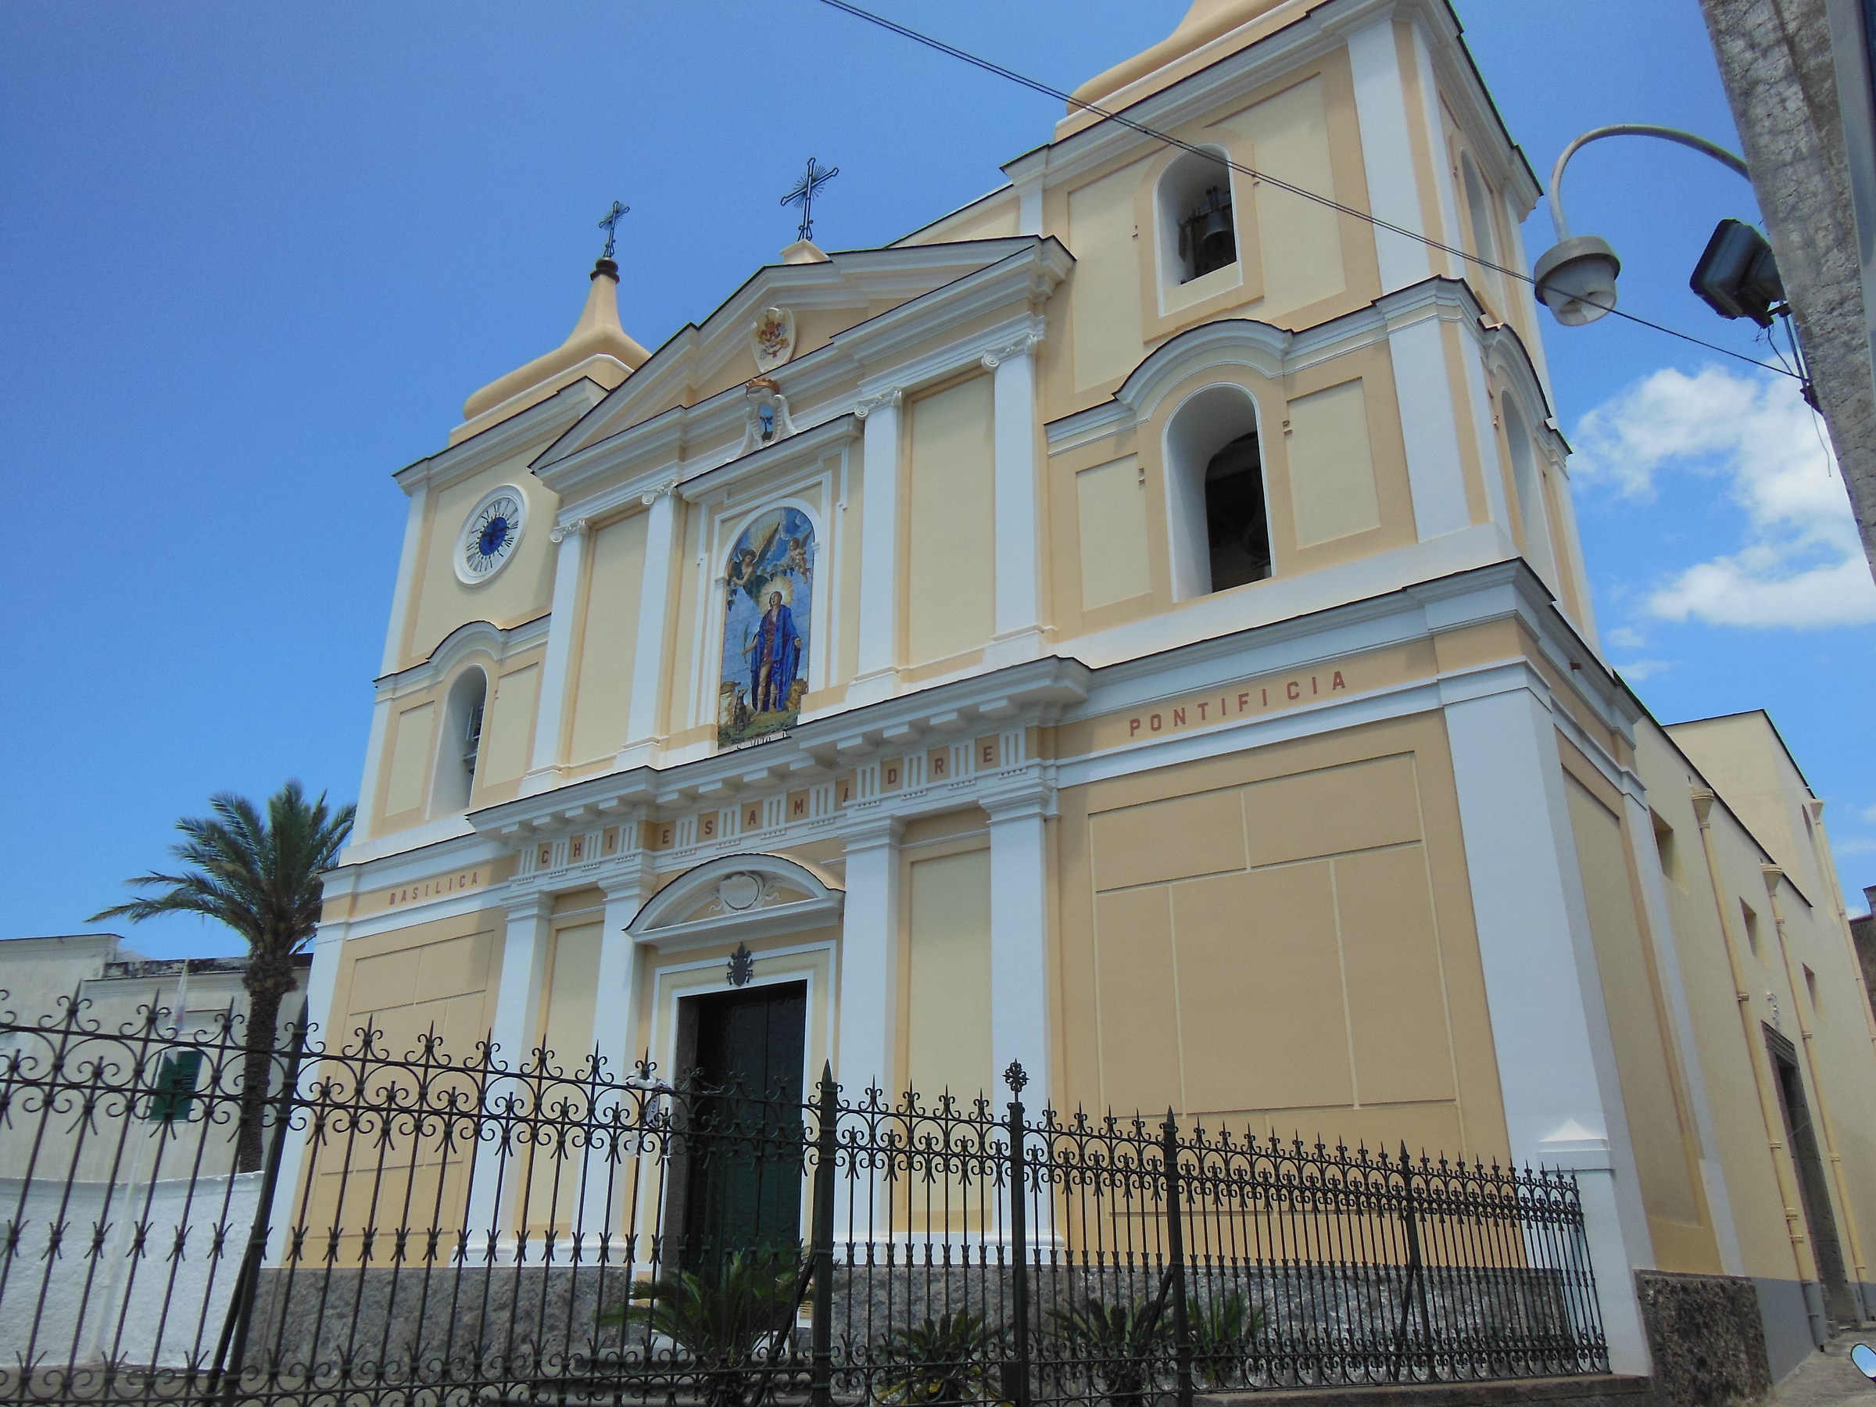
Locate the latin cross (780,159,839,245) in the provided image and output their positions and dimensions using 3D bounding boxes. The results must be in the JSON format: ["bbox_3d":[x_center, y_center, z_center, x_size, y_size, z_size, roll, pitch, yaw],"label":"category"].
[{"bbox_3d":[-2.369,-9.157,24.614,1.310,1.950,0.150,-15,-27,32],"label":"latin cross"}]

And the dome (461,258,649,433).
[{"bbox_3d":[-7.679,-8.164,30.646,4.400,4.700,3.700,-15,-27,32],"label":"dome"}]

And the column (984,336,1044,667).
[{"bbox_3d":[1.075,-2.896,18.581,0.920,5.100,0.280,-15,-27,32],"label":"column"}]

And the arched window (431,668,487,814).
[{"bbox_3d":[-8.703,0.659,25.089,1.150,2.900,0.450,-15,-27,32],"label":"arched window"}]

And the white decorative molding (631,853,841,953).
[{"bbox_3d":[-2.808,2.796,19.347,4.100,1.120,0.500,-15,-27,32],"label":"white decorative molding"}]

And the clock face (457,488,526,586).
[{"bbox_3d":[-8.771,-3.303,26.541,2.100,2.100,0.150,-15,-27,32],"label":"clock face"}]

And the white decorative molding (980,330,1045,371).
[{"bbox_3d":[1.076,-5.049,19.456,0.980,0.440,0.280,-15,-27,32],"label":"white decorative molding"}]

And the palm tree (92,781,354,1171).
[{"bbox_3d":[-15.228,6.763,30.994,6.600,11.000,6.600,-15,-27,32],"label":"palm tree"}]

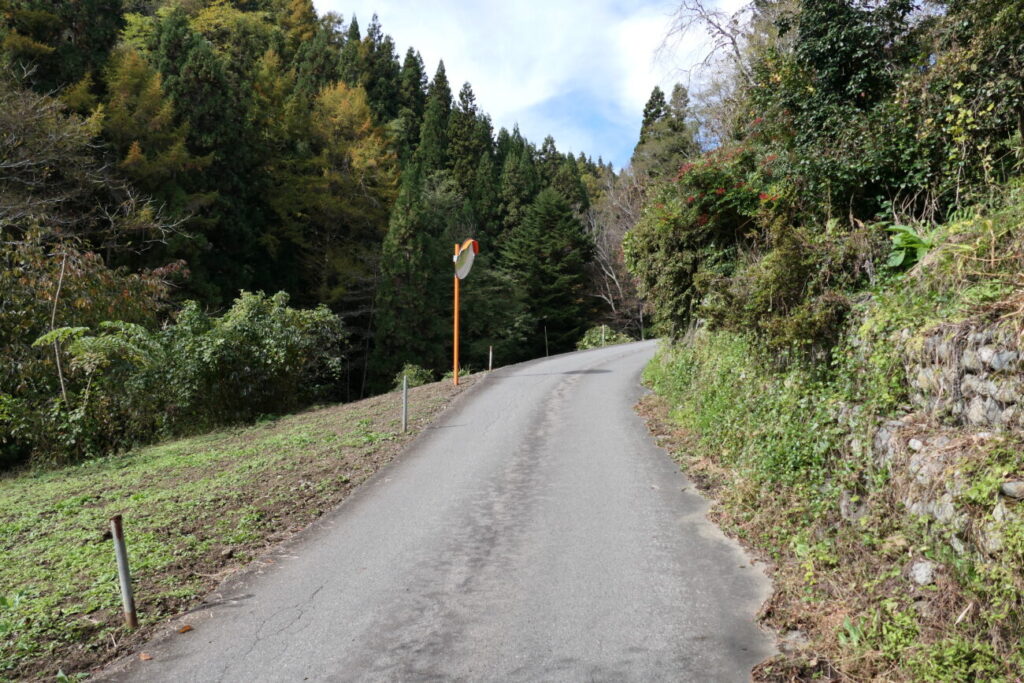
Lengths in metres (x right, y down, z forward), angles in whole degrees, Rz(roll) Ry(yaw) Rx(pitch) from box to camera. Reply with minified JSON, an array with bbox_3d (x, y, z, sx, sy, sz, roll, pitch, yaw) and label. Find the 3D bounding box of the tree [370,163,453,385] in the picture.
[{"bbox_3d":[-3.820,-2.180,27.000,3.110,9.230,3.110,0,0,0],"label":"tree"}]

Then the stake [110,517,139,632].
[{"bbox_3d":[-1.820,1.090,3.350,0.052,0.530,0.052,-9,0,0],"label":"stake"}]

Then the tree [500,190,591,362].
[{"bbox_3d":[1.650,-2.950,34.000,4.400,8.930,4.400,0,0,0],"label":"tree"}]

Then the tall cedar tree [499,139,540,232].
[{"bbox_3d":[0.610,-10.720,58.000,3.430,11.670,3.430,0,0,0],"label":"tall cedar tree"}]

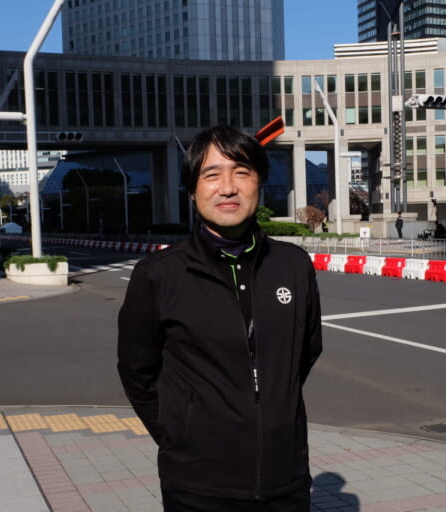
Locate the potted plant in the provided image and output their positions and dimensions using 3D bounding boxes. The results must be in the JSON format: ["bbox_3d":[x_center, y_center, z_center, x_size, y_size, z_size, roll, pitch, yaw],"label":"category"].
[{"bbox_3d":[-5.080,0.380,20.335,1.650,0.740,1.600,-3,3,-14],"label":"potted plant"}]

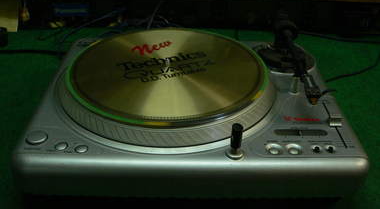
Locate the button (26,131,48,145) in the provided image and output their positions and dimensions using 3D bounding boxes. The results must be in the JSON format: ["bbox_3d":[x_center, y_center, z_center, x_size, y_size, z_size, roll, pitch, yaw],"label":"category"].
[{"bbox_3d":[-0.194,0.042,0.501,0.025,0.005,0.025,1,34,-1],"label":"button"}]

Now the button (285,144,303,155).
[{"bbox_3d":[0.131,0.057,0.498,0.021,0.005,0.021,1,34,-1],"label":"button"}]

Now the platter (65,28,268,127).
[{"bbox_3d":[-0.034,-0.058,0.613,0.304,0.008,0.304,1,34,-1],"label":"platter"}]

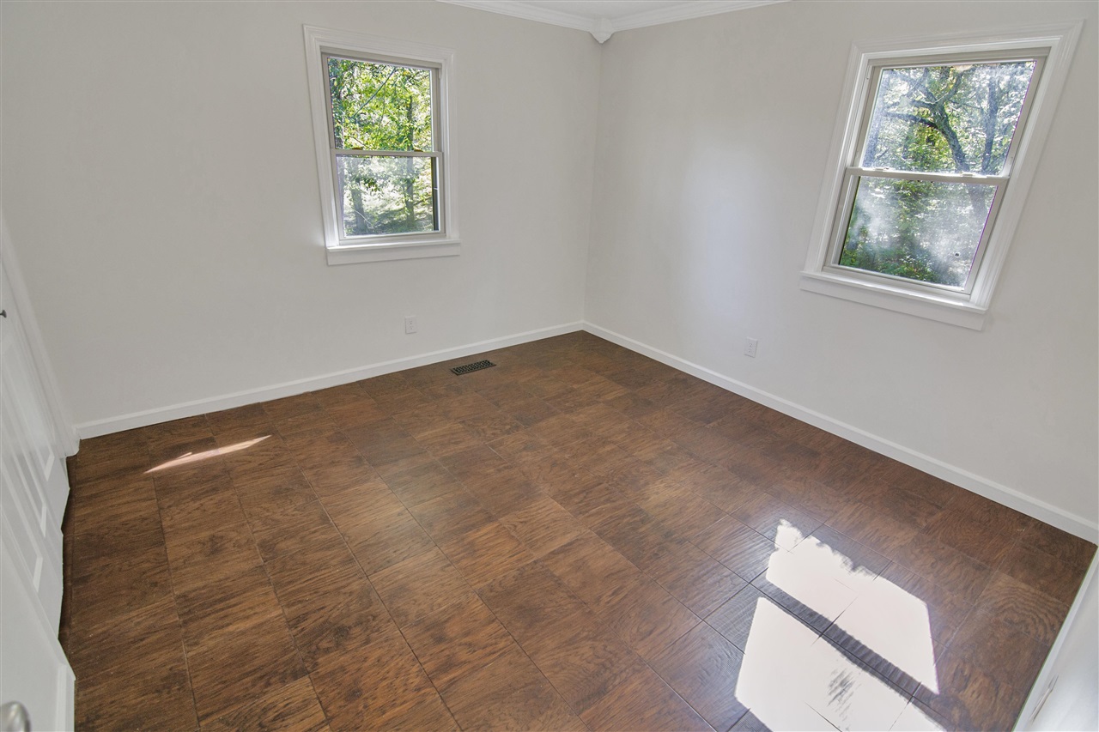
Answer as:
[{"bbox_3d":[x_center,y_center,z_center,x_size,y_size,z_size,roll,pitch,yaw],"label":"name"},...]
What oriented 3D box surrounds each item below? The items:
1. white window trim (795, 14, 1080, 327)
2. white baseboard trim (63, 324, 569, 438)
[{"bbox_3d":[1.840,-0.920,2.465,0.120,1.264,0.880,-15,28,-34],"label":"white window trim"},{"bbox_3d":[-1.145,-0.012,3.737,3.667,0.090,0.020,-15,28,-34],"label":"white baseboard trim"}]

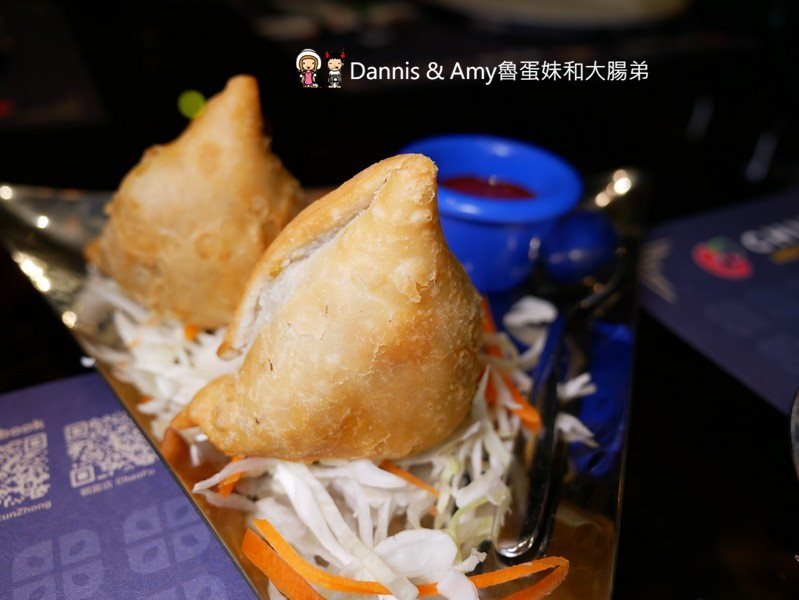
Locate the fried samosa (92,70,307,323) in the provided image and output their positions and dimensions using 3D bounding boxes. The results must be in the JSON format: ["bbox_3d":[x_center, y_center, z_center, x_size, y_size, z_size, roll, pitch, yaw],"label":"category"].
[{"bbox_3d":[-0.070,-0.041,0.210,0.076,0.075,0.064,7,35,0],"label":"fried samosa"}]

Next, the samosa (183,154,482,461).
[{"bbox_3d":[-0.011,-0.004,0.170,0.085,0.073,0.067,1,35,-9],"label":"samosa"}]

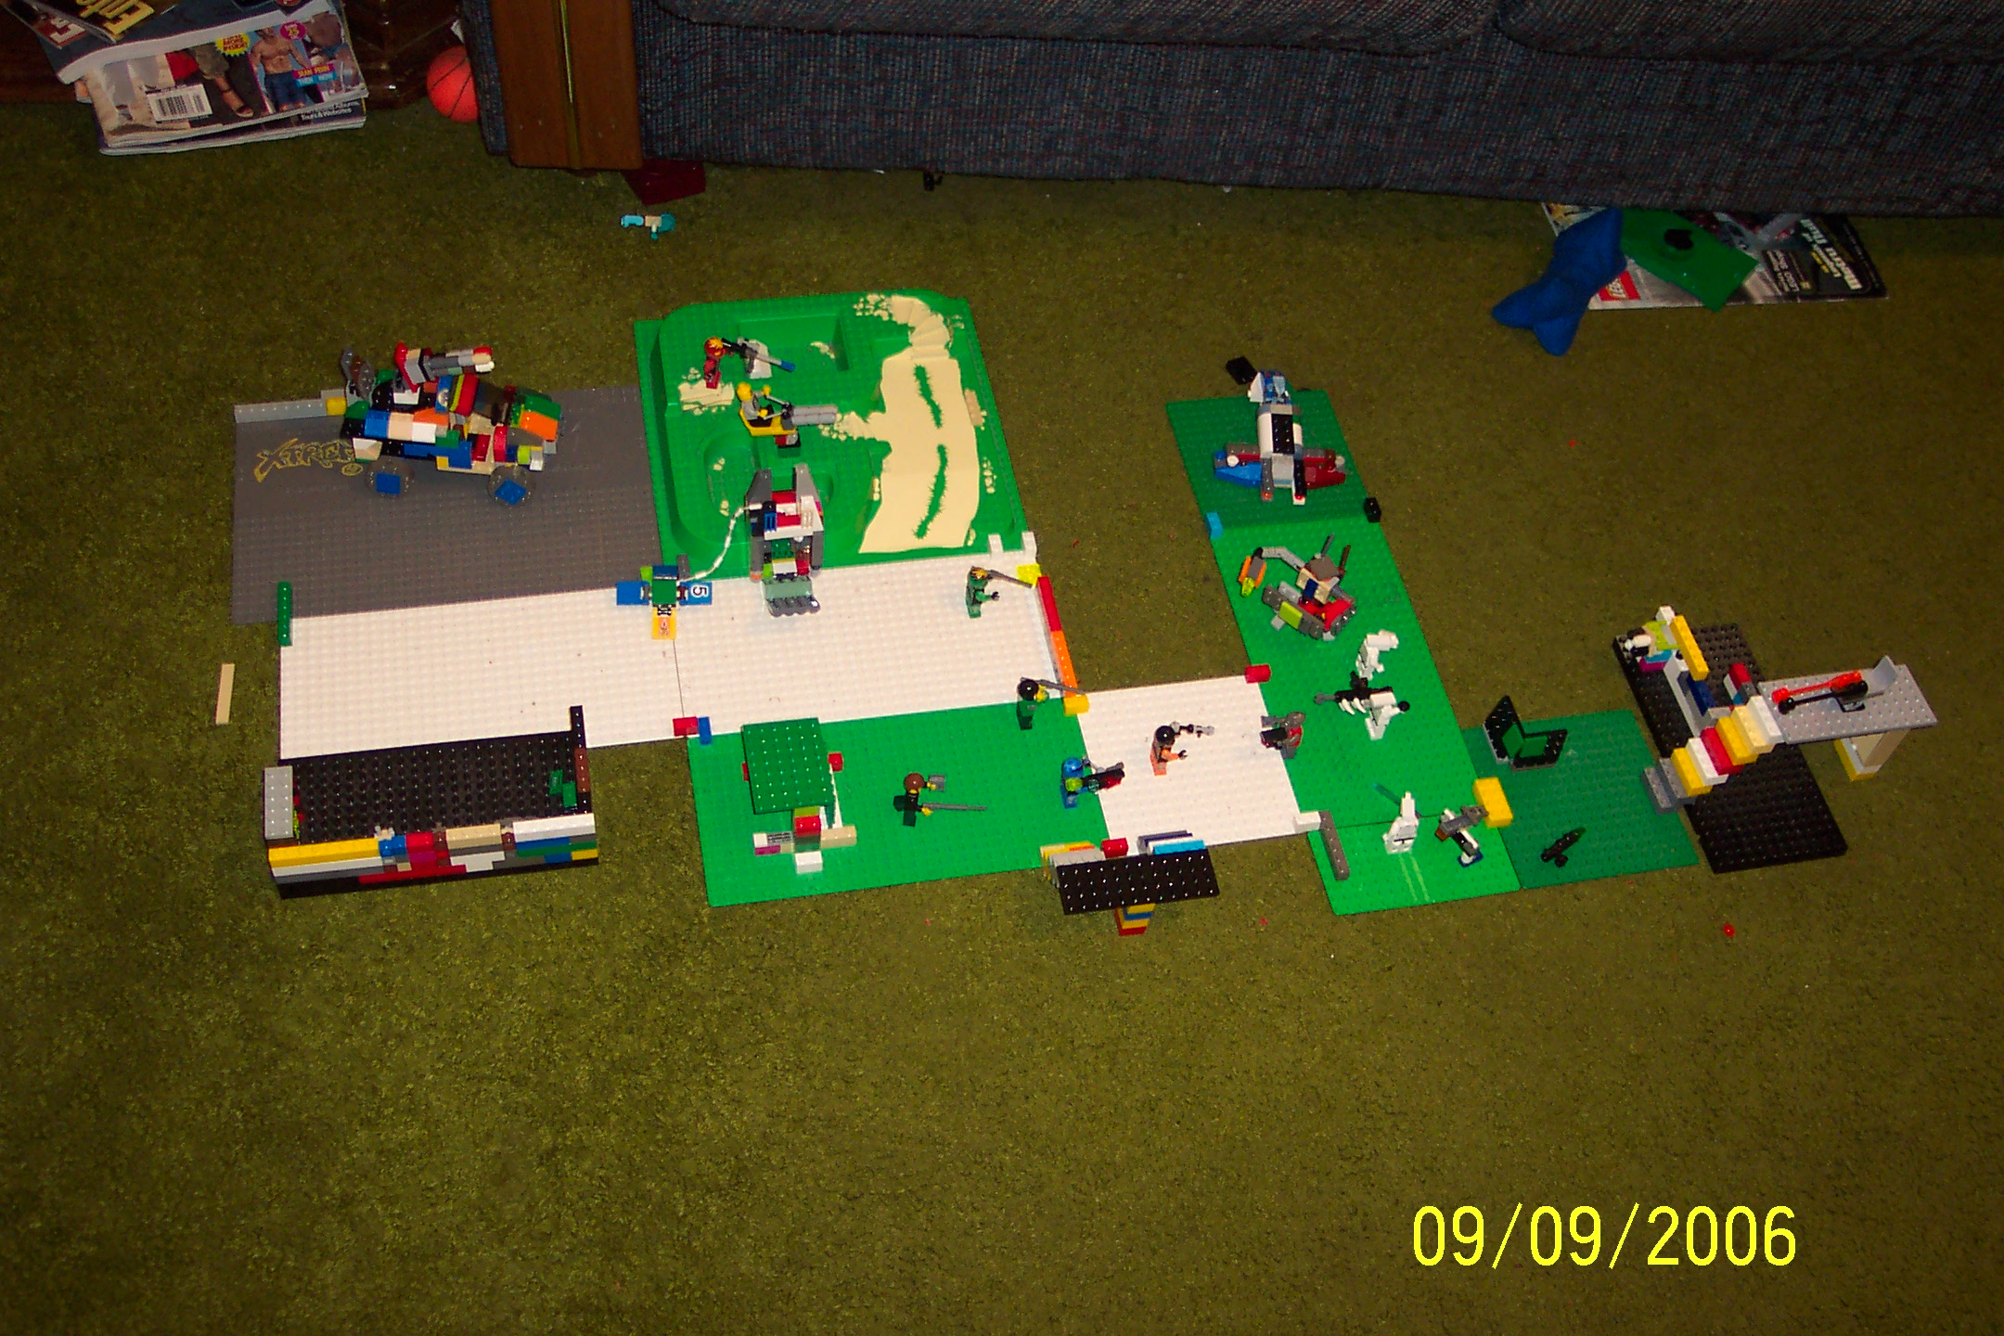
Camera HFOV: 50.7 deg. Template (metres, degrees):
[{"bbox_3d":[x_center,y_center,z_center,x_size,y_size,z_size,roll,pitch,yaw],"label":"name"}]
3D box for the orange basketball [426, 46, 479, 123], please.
[{"bbox_3d":[-0.430,-0.468,1.698,0.059,0.059,0.059,9,53,0],"label":"orange basketball"}]

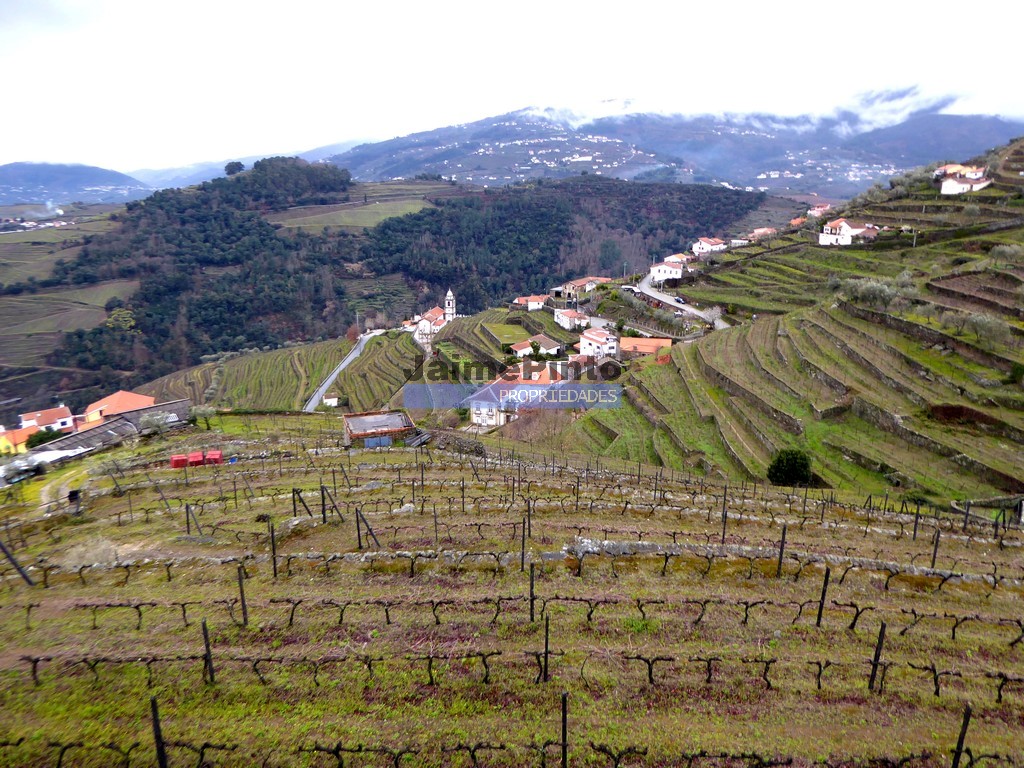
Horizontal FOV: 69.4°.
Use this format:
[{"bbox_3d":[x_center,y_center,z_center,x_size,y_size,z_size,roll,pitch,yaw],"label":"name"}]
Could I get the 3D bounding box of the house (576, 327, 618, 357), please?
[{"bbox_3d":[30.018,-14.278,250.599,6.800,8.000,12.000,-7,17,-26],"label":"house"}]

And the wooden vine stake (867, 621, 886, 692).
[{"bbox_3d":[7.128,5.309,14.406,0.080,1.550,0.080,1,16,0],"label":"wooden vine stake"}]

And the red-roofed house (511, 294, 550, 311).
[{"bbox_3d":[7.329,-32.219,292.000,15.000,5.000,8.000,1,16,2],"label":"red-roofed house"}]

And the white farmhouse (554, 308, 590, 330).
[{"bbox_3d":[21.355,-23.052,263.000,8.000,5.200,15.000,-4,16,-13],"label":"white farmhouse"}]

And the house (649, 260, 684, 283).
[{"bbox_3d":[56.850,-41.464,272.000,11.000,6.600,9.500,8,17,25],"label":"house"}]

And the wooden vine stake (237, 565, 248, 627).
[{"bbox_3d":[-6.232,4.932,17.135,0.080,1.550,0.080,0,16,0],"label":"wooden vine stake"}]

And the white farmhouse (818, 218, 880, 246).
[{"bbox_3d":[120.853,-54.445,265.000,17.000,8.000,13.000,-9,18,-31],"label":"white farmhouse"}]

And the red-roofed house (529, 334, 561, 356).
[{"bbox_3d":[11.698,-13.710,260.122,7.000,4.800,9.700,9,18,30],"label":"red-roofed house"}]

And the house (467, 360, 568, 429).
[{"bbox_3d":[0.949,2.955,194.815,16.000,9.000,26.000,5,16,15],"label":"house"}]

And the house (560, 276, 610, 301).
[{"bbox_3d":[28.405,-37.376,288.000,9.000,7.000,22.000,11,19,34],"label":"house"}]

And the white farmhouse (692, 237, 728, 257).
[{"bbox_3d":[89.968,-62.389,335.000,9.000,7.000,16.000,14,21,40],"label":"white farmhouse"}]

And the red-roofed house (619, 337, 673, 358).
[{"bbox_3d":[40.669,-11.200,225.000,15.500,4.600,9.000,5,16,16],"label":"red-roofed house"}]

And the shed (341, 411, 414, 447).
[{"bbox_3d":[-12.236,4.532,67.500,5.800,2.200,5.200,-6,17,-21],"label":"shed"}]

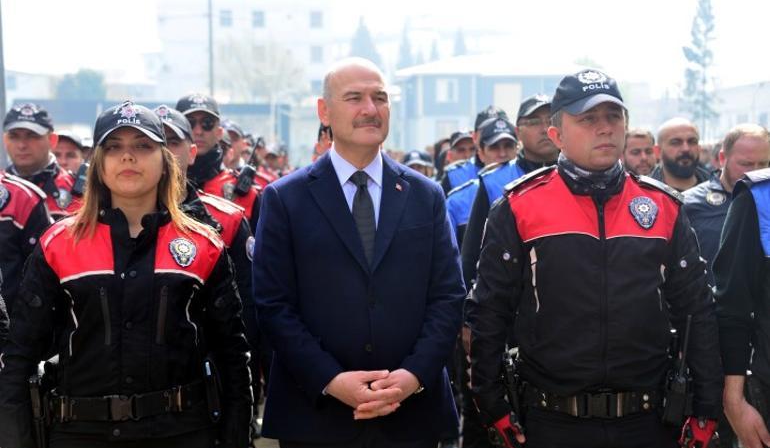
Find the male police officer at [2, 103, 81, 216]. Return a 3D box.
[{"bbox_3d":[-1.326,0.432,5.735,0.560,1.782,0.330,0,2,0],"label":"male police officer"}]

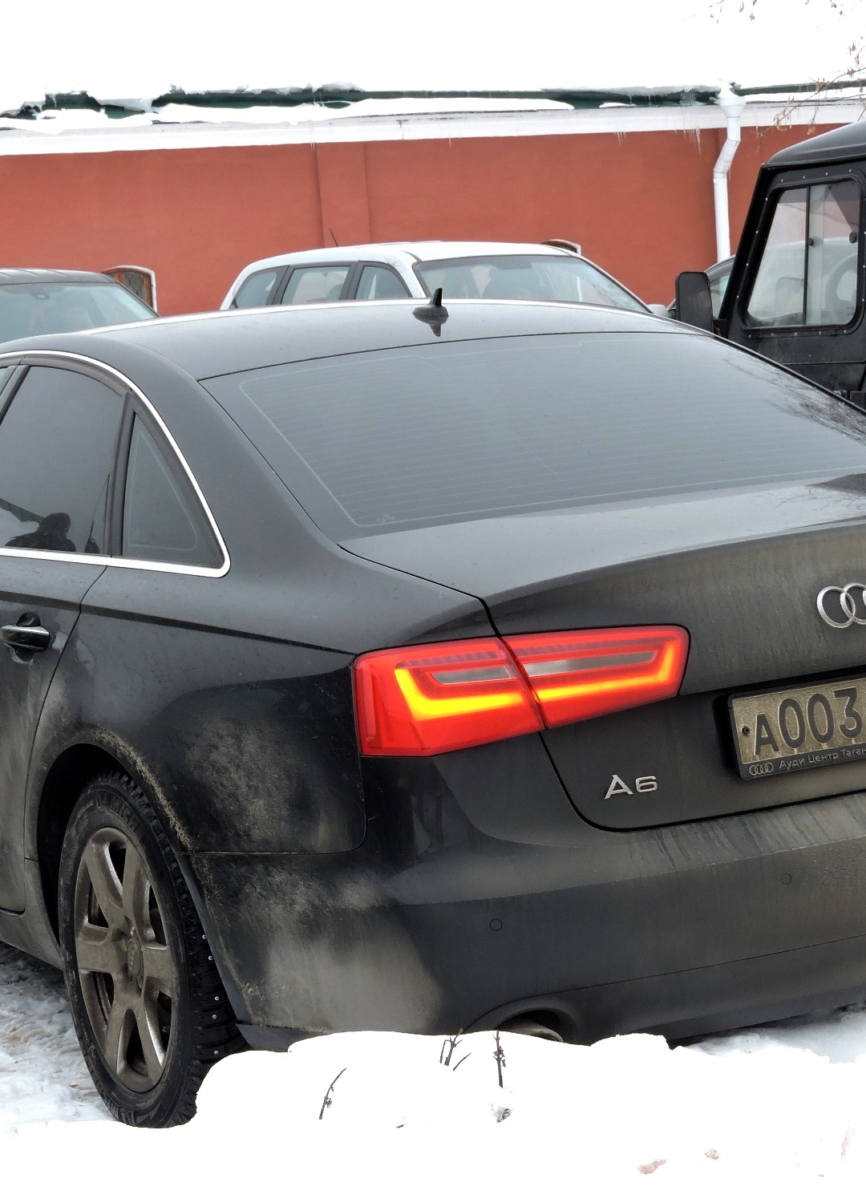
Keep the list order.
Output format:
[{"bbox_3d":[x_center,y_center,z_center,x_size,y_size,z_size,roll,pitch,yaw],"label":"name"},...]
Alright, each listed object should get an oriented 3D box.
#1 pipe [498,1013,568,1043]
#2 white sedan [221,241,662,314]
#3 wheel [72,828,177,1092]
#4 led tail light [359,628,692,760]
[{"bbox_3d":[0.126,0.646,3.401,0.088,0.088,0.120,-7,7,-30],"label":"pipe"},{"bbox_3d":[0.166,-1.631,16.262,1.850,1.700,4.600,-8,7,-31],"label":"white sedan"},{"bbox_3d":[-0.477,0.610,4.050,0.200,0.465,0.465,-7,7,-30],"label":"wheel"},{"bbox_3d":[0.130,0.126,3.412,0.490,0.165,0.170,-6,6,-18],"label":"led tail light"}]

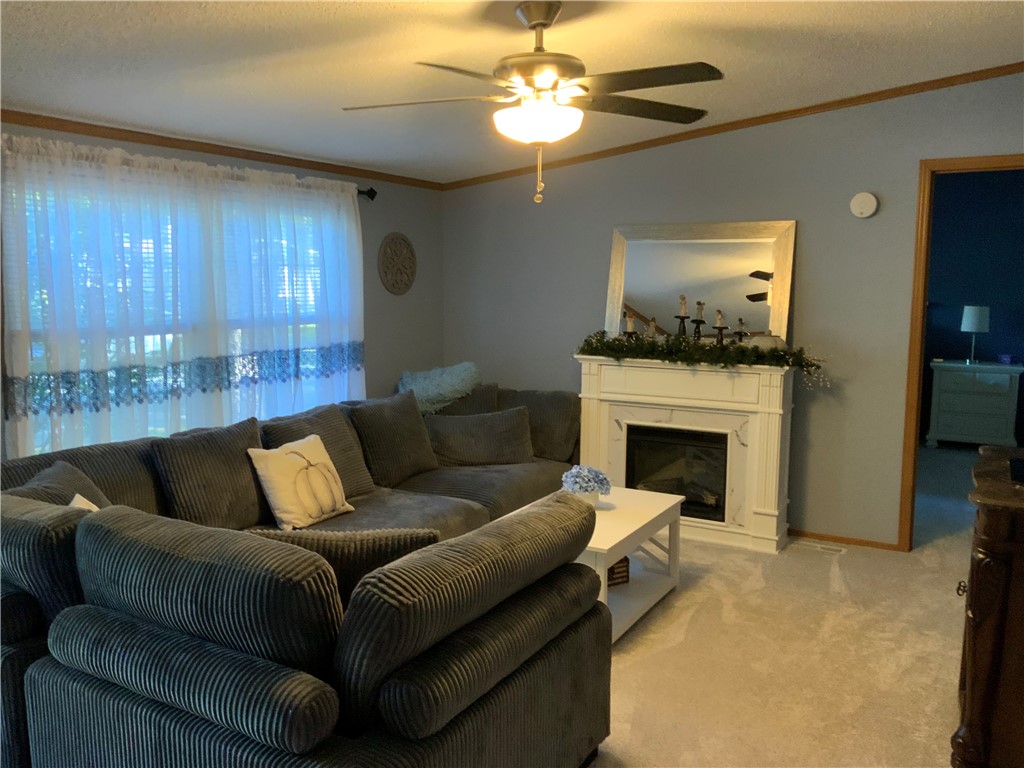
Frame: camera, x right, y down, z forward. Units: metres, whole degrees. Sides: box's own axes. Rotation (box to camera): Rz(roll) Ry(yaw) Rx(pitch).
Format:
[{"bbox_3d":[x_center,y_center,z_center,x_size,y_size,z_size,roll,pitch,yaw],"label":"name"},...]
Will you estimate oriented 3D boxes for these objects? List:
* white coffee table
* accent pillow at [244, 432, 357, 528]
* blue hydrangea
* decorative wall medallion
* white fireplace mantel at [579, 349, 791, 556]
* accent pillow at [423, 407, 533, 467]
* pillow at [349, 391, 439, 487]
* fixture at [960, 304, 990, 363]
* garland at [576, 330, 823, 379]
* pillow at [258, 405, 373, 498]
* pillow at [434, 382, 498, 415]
[{"bbox_3d":[0.345,0.792,3.814,0.560,0.450,0.913,4,8,30],"label":"white coffee table"},{"bbox_3d":[-0.924,0.424,3.792,0.140,0.420,0.450,-31,-11,29],"label":"accent pillow"},{"bbox_3d":[0.333,0.432,3.859,0.215,0.140,0.215,0,7,0],"label":"blue hydrangea"},{"bbox_3d":[-0.744,-0.798,5.681,0.030,0.410,0.400,4,8,32],"label":"decorative wall medallion"},{"bbox_3d":[0.996,0.368,5.005,1.250,1.020,0.340,4,8,32],"label":"white fireplace mantel"},{"bbox_3d":[-0.177,0.306,4.871,0.620,0.370,0.170,-2,-14,-16],"label":"accent pillow"},{"bbox_3d":[-0.631,0.280,4.640,0.180,0.480,0.520,-21,-4,34],"label":"pillow"},{"bbox_3d":[4.232,-0.451,7.850,0.265,0.530,0.265,4,8,32],"label":"fixture"},{"bbox_3d":[1.010,-0.175,4.869,1.420,0.200,0.240,4,8,32],"label":"garland"},{"bbox_3d":[-0.886,0.353,3.992,0.180,0.480,0.530,-25,-5,30],"label":"pillow"},{"bbox_3d":[-0.317,0.198,5.491,0.500,0.420,0.180,1,-8,7],"label":"pillow"}]

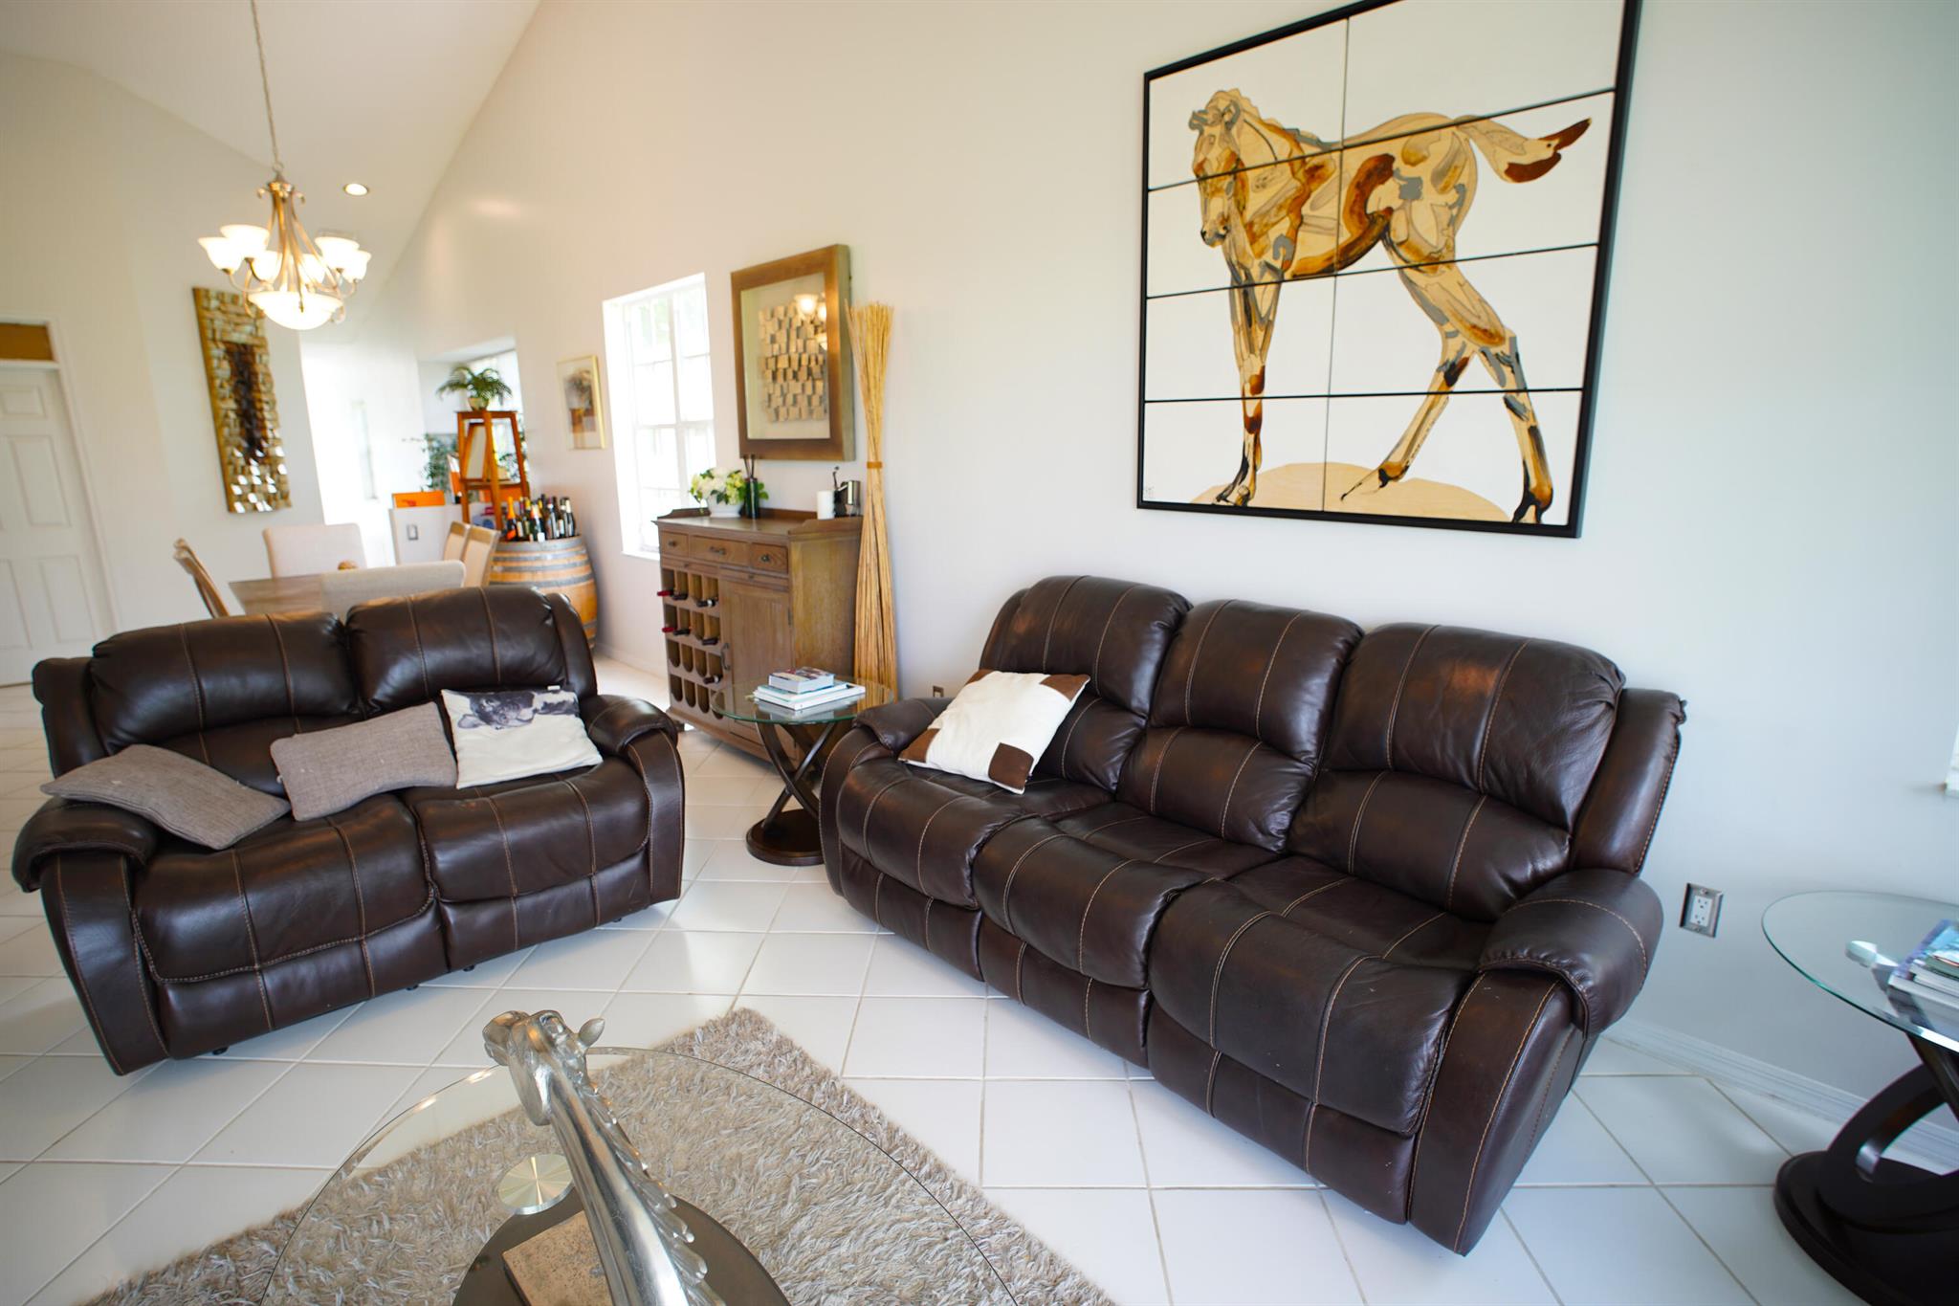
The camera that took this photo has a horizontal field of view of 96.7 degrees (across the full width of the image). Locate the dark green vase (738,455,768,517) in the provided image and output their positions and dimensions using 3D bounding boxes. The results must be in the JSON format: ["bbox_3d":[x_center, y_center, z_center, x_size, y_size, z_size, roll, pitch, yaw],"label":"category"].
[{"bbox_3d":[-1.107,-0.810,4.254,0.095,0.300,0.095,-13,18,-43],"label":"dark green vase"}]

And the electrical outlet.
[{"bbox_3d":[1.774,0.633,2.136,0.071,0.116,0.012,13,19,42],"label":"electrical outlet"}]

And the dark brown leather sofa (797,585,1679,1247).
[{"bbox_3d":[0.480,0.390,2.393,2.190,1.030,0.940,12,17,43],"label":"dark brown leather sofa"}]

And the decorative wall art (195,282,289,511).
[{"bbox_3d":[-5.320,-1.794,6.311,0.055,1.500,0.490,0,14,1],"label":"decorative wall art"}]

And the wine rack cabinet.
[{"bbox_3d":[-1.155,-0.124,4.486,1.250,1.200,0.440,13,19,42],"label":"wine rack cabinet"}]

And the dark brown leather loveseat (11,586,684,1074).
[{"bbox_3d":[-1.753,0.350,2.645,1.580,1.020,0.940,-10,16,-37],"label":"dark brown leather loveseat"}]

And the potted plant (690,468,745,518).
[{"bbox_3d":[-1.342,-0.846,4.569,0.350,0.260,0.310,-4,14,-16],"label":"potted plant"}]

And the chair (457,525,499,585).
[{"bbox_3d":[-3.289,-0.249,5.426,0.480,1.000,0.600,13,19,42],"label":"chair"}]

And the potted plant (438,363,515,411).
[{"bbox_3d":[-3.829,-2.002,6.600,0.480,0.310,0.450,-7,16,-28],"label":"potted plant"}]

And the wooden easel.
[{"bbox_3d":[-3.541,-0.869,6.464,0.680,1.750,0.600,0,13,0],"label":"wooden easel"}]

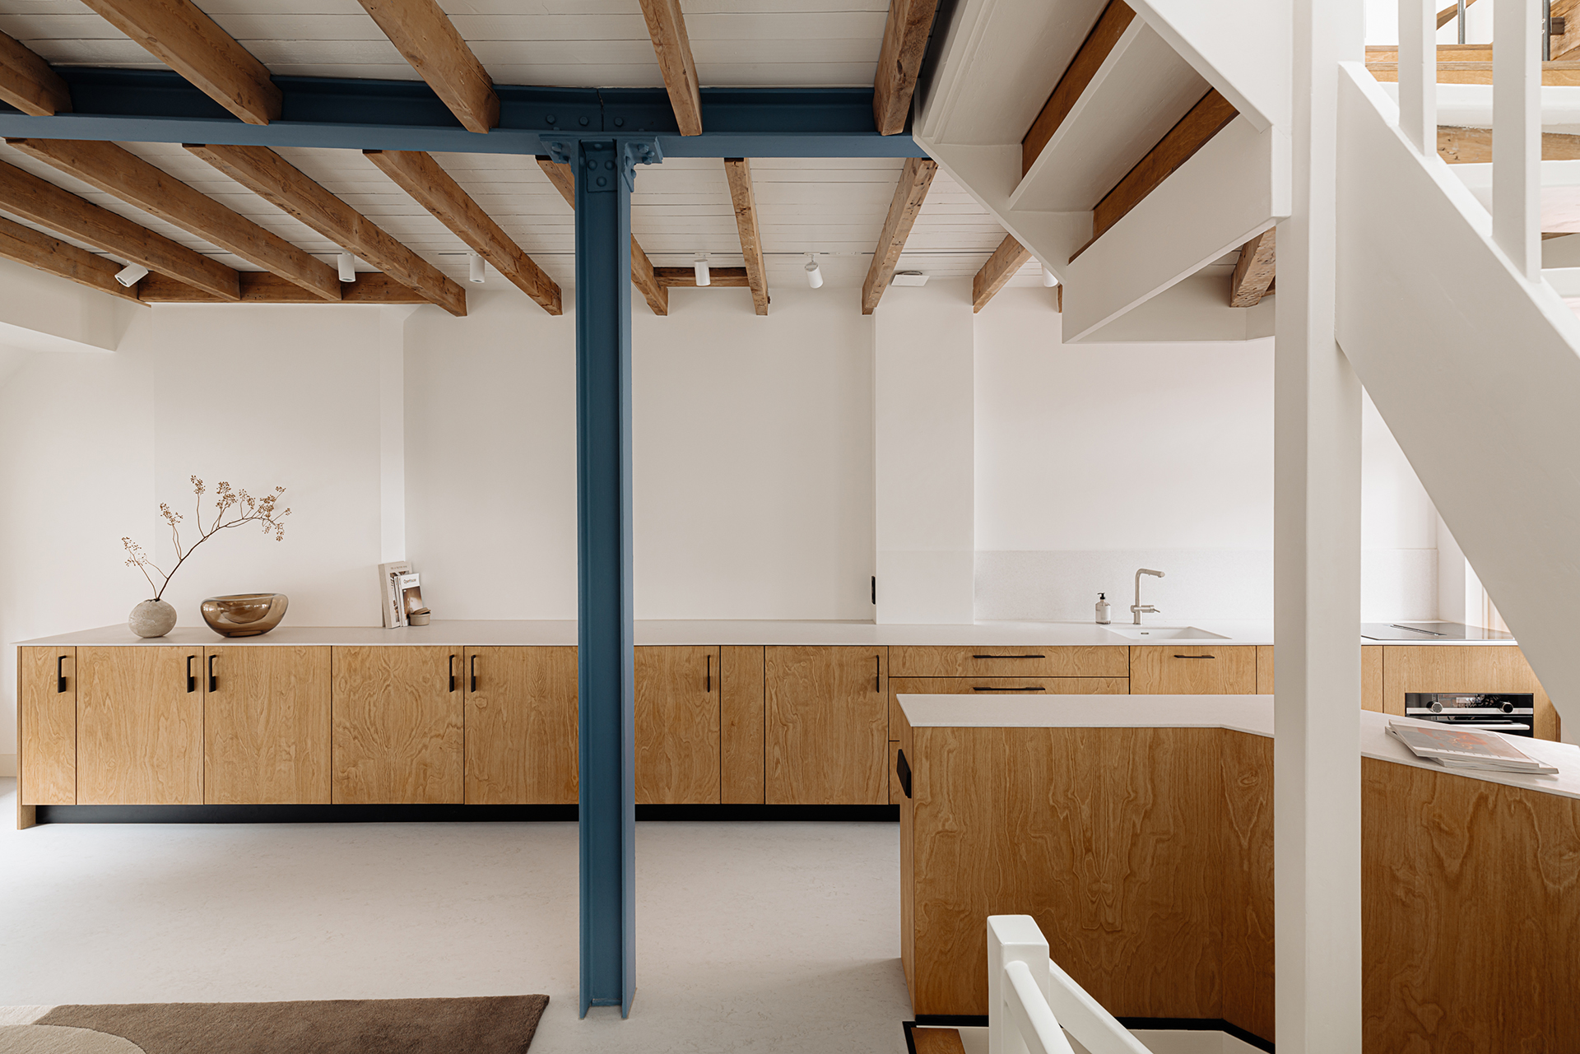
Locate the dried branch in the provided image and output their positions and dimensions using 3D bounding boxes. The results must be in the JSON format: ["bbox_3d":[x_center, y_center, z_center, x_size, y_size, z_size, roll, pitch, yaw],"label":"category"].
[{"bbox_3d":[-2.915,0.072,3.751,0.810,0.655,0.300,0,1,0],"label":"dried branch"}]

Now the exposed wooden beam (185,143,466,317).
[{"bbox_3d":[-1.898,-1.293,3.330,0.065,0.153,1.980,0,0,0],"label":"exposed wooden beam"}]

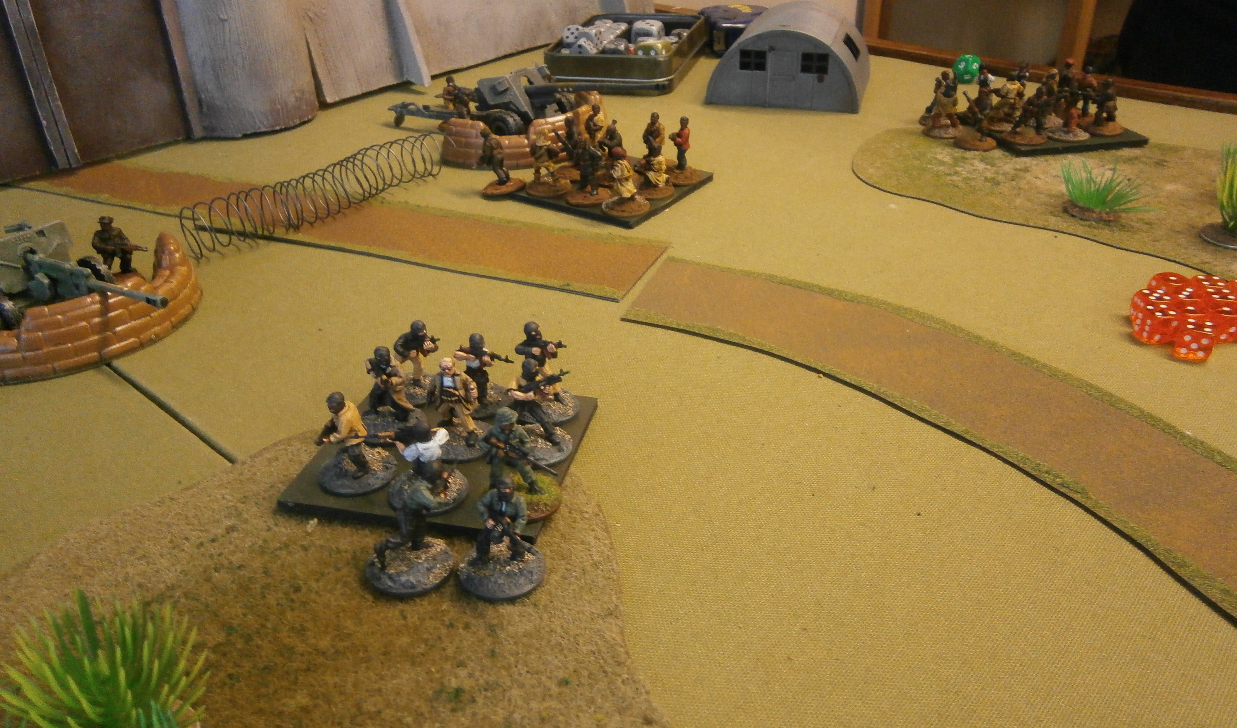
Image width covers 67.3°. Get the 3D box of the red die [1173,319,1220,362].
[{"bbox_3d":[0.218,-0.009,0.351,0.012,0.012,0.012,16,35,26],"label":"red die"}]

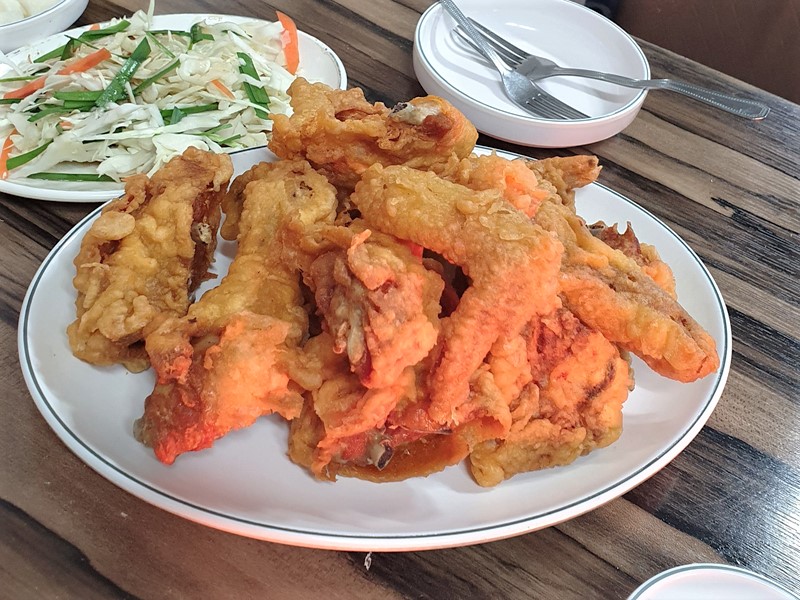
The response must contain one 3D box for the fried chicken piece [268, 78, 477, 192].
[{"bbox_3d":[-0.012,-0.073,0.272,0.092,0.044,0.047,7,54,0],"label":"fried chicken piece"}]

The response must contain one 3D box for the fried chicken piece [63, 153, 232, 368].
[{"bbox_3d":[-0.101,-0.020,0.252,0.048,0.044,0.100,13,54,5],"label":"fried chicken piece"}]

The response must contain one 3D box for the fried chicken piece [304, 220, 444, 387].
[{"bbox_3d":[-0.009,0.002,0.223,0.053,0.043,0.054,7,54,0],"label":"fried chicken piece"}]

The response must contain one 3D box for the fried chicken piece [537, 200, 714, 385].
[{"bbox_3d":[0.094,-0.004,0.252,0.094,0.034,0.038,36,57,0],"label":"fried chicken piece"}]

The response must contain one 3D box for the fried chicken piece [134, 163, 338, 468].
[{"bbox_3d":[-0.058,0.002,0.236,0.053,0.044,0.120,19,70,9],"label":"fried chicken piece"}]

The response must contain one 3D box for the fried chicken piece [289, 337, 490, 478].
[{"bbox_3d":[-0.003,0.037,0.224,0.080,0.038,0.054,0,54,-5],"label":"fried chicken piece"}]

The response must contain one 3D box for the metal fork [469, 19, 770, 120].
[{"bbox_3d":[0.127,-0.146,0.379,0.203,0.018,0.026,23,55,17],"label":"metal fork"}]

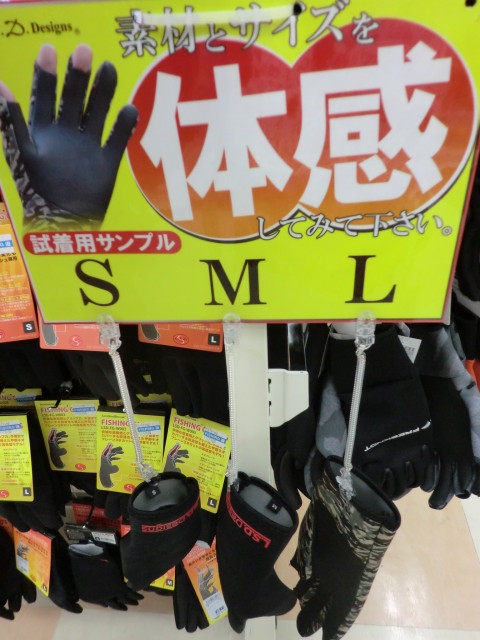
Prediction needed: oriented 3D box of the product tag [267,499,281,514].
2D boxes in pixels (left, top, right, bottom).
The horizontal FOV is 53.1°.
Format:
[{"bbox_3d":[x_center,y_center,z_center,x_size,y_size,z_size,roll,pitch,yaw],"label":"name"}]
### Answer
[{"bbox_3d":[0.036,0.196,0.505,0.013,0.013,0.002,30,28,20],"label":"product tag"}]

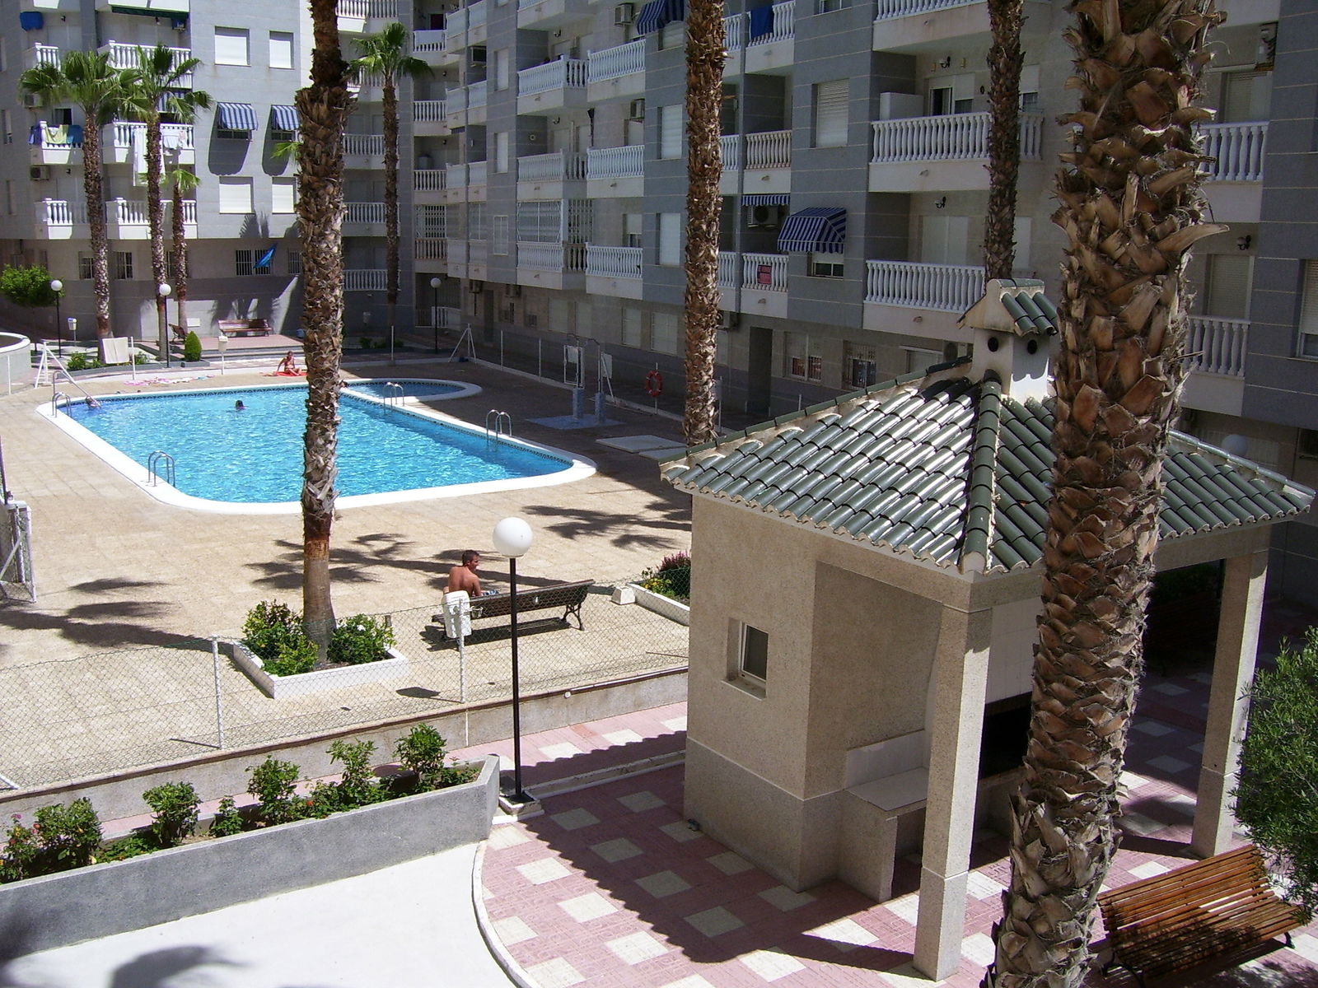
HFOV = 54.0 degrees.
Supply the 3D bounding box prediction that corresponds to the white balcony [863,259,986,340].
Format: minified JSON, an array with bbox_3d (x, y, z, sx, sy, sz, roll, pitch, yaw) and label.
[{"bbox_3d":[6.079,-4.106,27.354,1.270,1.460,4.060,-5,13,-27],"label":"white balcony"}]

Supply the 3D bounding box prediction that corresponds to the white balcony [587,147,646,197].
[{"bbox_3d":[-0.790,-9.629,38.821,1.200,1.440,3.900,-6,13,-27],"label":"white balcony"}]

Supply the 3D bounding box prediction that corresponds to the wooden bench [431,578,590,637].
[{"bbox_3d":[-1.932,1.534,17.242,2.000,0.740,0.700,-7,15,-33],"label":"wooden bench"}]

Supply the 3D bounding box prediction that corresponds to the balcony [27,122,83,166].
[{"bbox_3d":[-23.617,-13.762,50.837,1.525,1.550,1.400,-9,16,-39],"label":"balcony"}]

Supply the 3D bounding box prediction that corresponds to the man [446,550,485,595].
[{"bbox_3d":[-2.548,1.256,17.224,0.580,1.141,0.800,4,12,15],"label":"man"}]

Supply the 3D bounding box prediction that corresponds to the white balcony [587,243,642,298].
[{"bbox_3d":[-1.059,-7.519,43.719,1.100,1.650,3.400,-7,15,-35],"label":"white balcony"}]

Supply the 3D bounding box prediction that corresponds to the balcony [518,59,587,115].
[{"bbox_3d":[-3.574,-13.917,44.535,1.131,1.535,4.242,-5,13,-27],"label":"balcony"}]

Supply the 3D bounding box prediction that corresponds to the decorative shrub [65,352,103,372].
[{"bbox_3d":[-19.324,-4.429,43.500,1.150,0.550,0.900,-5,13,-23],"label":"decorative shrub"}]

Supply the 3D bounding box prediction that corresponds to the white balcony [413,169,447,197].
[{"bbox_3d":[-10.074,-13.415,56.472,1.450,1.380,1.100,-6,13,-27],"label":"white balcony"}]

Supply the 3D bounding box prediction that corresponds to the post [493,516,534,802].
[{"bbox_3d":[-1.428,1.667,12.960,0.400,2.967,0.400,0,12,0],"label":"post"}]

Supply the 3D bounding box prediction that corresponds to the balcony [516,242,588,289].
[{"bbox_3d":[-3.666,-8.076,45.823,1.250,1.460,4.229,-5,13,-27],"label":"balcony"}]

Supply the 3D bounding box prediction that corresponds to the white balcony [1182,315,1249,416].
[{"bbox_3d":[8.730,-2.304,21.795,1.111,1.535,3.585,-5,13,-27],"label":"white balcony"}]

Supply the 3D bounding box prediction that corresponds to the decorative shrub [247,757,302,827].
[{"bbox_3d":[-3.441,2.656,11.533,0.490,0.650,0.460,-7,14,-32],"label":"decorative shrub"}]

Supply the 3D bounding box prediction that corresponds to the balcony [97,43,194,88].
[{"bbox_3d":[-20.069,-16.669,50.520,3.300,1.490,1.200,-6,13,-27],"label":"balcony"}]

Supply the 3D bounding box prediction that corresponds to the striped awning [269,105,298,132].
[{"bbox_3d":[-14.975,-15.165,52.282,1.070,1.040,1.000,-6,13,-27],"label":"striped awning"}]

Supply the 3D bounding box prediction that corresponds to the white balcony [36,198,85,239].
[{"bbox_3d":[-23.597,-10.862,51.147,1.532,1.530,1.400,-9,16,-39],"label":"white balcony"}]

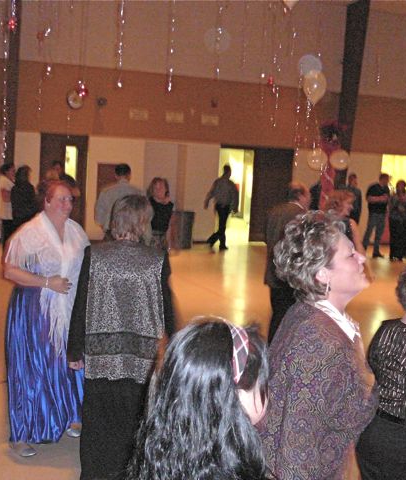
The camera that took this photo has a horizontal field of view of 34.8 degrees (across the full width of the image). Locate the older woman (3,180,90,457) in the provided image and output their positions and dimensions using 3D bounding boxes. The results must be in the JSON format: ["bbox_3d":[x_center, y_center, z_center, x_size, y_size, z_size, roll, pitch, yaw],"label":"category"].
[{"bbox_3d":[-0.895,0.433,3.755,0.520,1.550,0.440,-2,8,-36],"label":"older woman"}]

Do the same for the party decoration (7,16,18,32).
[{"bbox_3d":[-2.355,-2.664,8.000,0.120,0.200,0.120,3,6,0],"label":"party decoration"}]

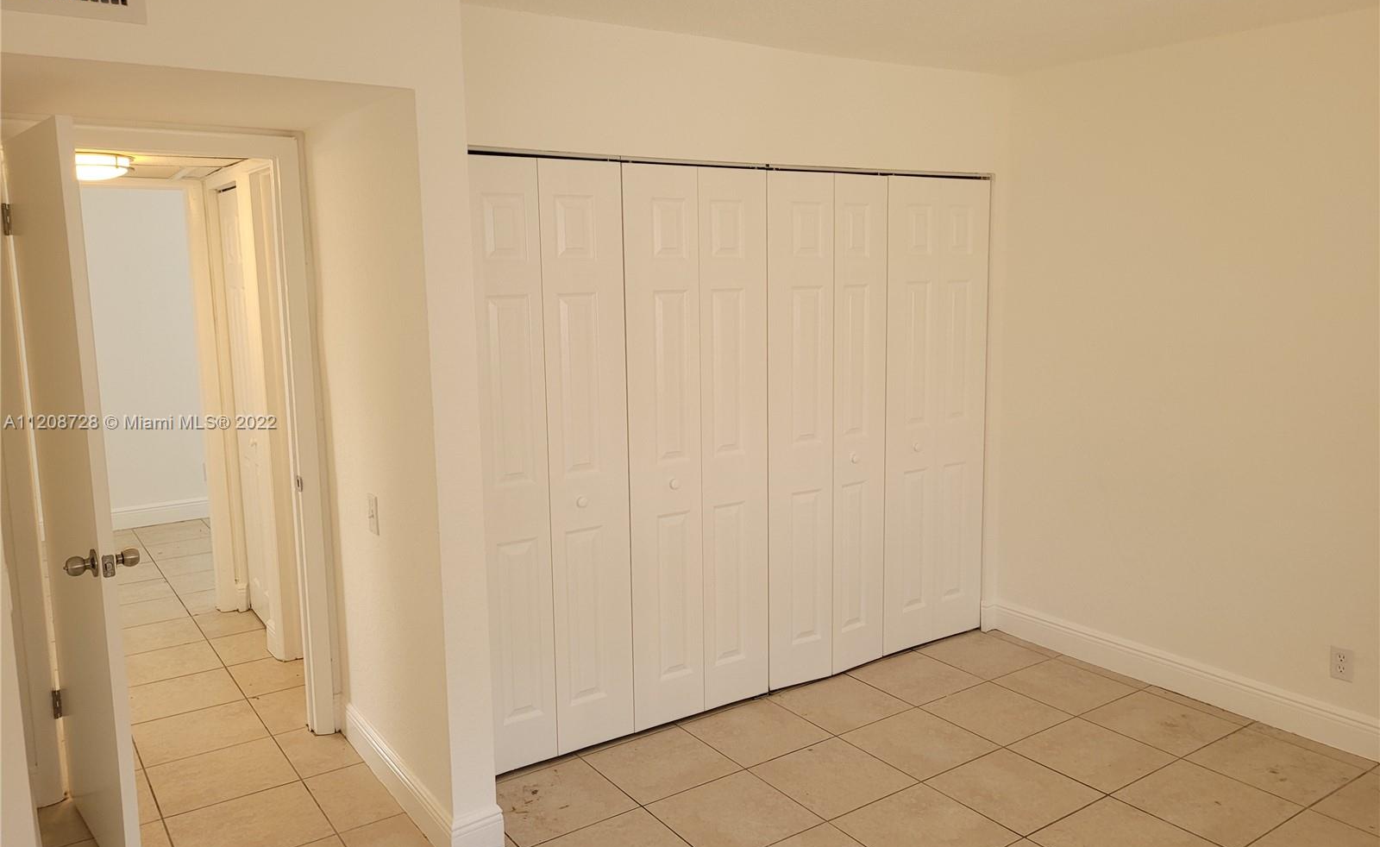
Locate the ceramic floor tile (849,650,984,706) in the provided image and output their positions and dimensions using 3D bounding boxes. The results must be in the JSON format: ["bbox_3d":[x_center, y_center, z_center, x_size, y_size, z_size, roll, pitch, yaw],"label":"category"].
[{"bbox_3d":[0.918,1.040,4.225,0.405,0.010,0.405,-7,11,-34],"label":"ceramic floor tile"}]

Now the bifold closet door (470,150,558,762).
[{"bbox_3d":[-0.600,0.167,3.326,0.301,1.988,0.035,-7,11,-34],"label":"bifold closet door"}]

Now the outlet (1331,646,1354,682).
[{"bbox_3d":[2.213,0.816,3.516,0.008,0.114,0.072,-7,11,-34],"label":"outlet"}]

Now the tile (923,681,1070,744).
[{"bbox_3d":[1.147,1.086,3.881,0.407,0.010,0.402,-7,11,-34],"label":"tile"}]

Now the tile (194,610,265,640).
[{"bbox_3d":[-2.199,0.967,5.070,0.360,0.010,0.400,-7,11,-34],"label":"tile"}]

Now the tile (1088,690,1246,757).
[{"bbox_3d":[1.718,1.094,3.787,0.405,0.010,0.405,-7,11,-34],"label":"tile"}]

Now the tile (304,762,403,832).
[{"bbox_3d":[-1.083,1.208,3.343,0.203,0.010,0.401,-7,11,-34],"label":"tile"}]

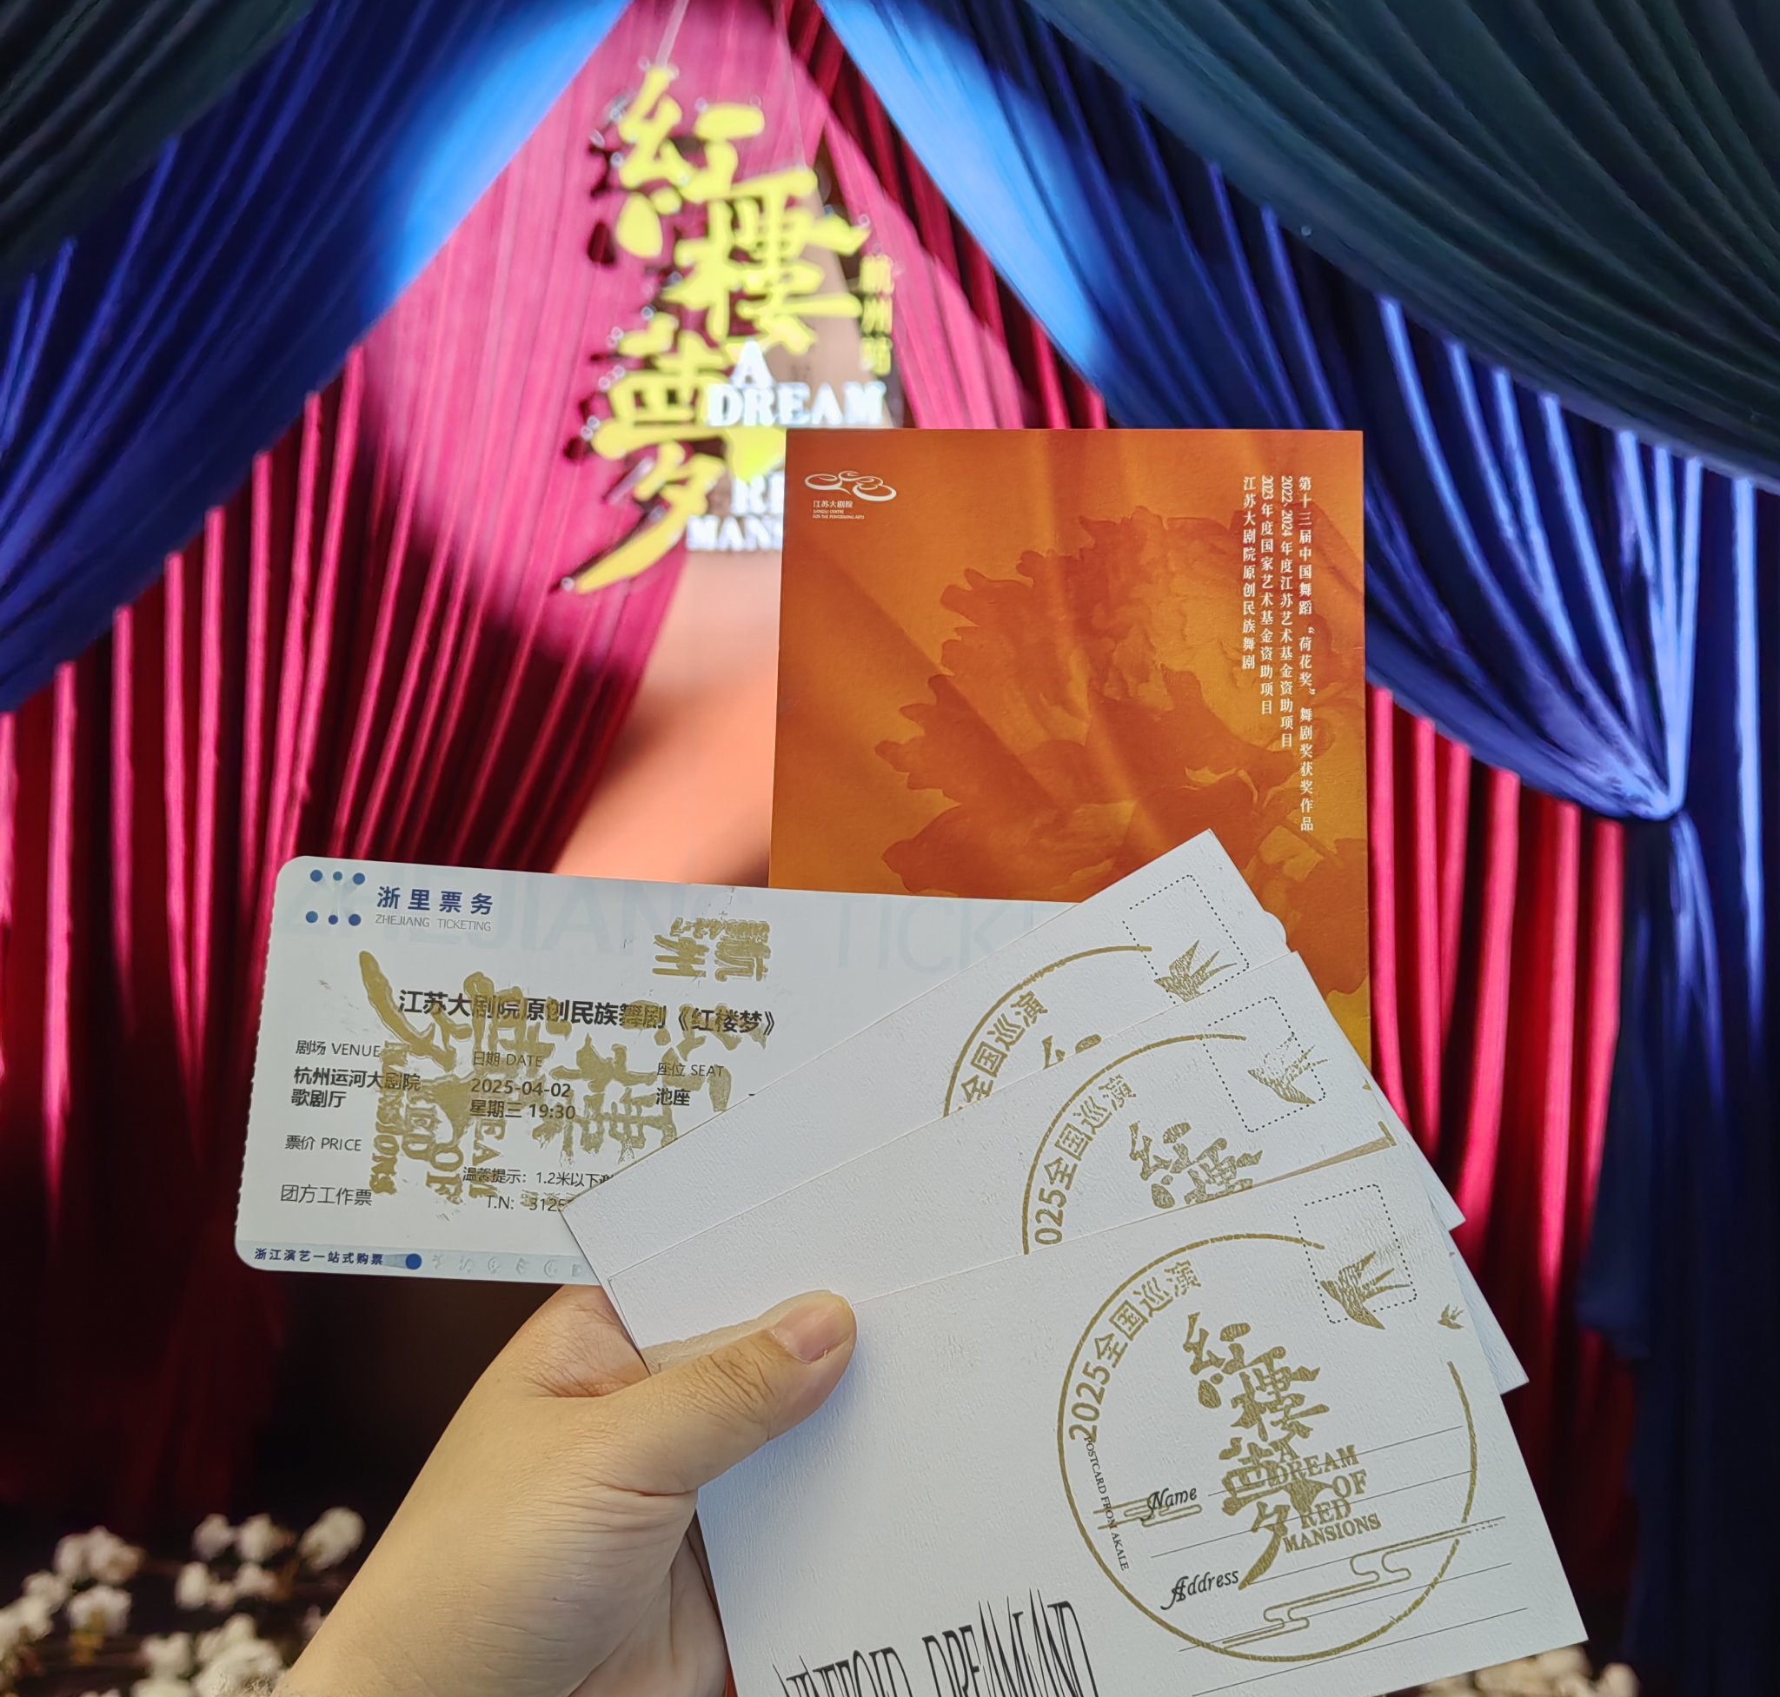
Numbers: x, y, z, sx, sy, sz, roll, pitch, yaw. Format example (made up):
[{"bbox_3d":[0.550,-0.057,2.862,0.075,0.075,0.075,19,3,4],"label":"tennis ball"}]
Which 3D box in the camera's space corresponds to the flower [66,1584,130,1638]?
[{"bbox_3d":[-0.824,0.792,1.924,0.068,0.056,0.062,-2,6,-24],"label":"flower"}]

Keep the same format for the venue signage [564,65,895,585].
[{"bbox_3d":[-0.238,-0.778,2.750,0.490,0.770,0.060,0,-3,0],"label":"venue signage"}]

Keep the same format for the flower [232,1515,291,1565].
[{"bbox_3d":[-0.705,0.777,2.080,0.069,0.057,0.063,-1,6,-19],"label":"flower"}]

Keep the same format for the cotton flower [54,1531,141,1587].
[{"bbox_3d":[-0.779,0.696,1.815,0.081,0.052,0.075,0,-3,0],"label":"cotton flower"}]

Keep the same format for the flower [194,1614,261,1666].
[{"bbox_3d":[-0.602,0.718,1.680,0.059,0.042,0.061,0,-3,0],"label":"flower"}]

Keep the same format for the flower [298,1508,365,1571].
[{"bbox_3d":[-0.559,0.690,1.850,0.065,0.059,0.067,0,-3,0],"label":"flower"}]

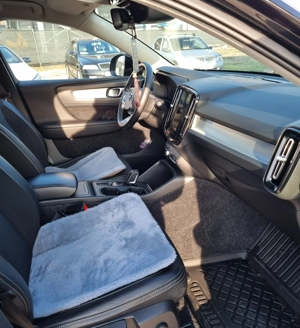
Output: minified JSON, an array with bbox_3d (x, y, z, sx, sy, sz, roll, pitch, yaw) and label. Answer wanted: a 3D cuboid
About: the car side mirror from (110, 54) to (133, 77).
[{"bbox_3d":[-0.165,-0.667,2.038,0.130,0.165,0.230,-19,27,-31],"label":"car side mirror"}]

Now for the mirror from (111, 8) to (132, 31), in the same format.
[{"bbox_3d":[-0.097,-0.522,1.086,0.048,0.067,0.235,-14,28,-7],"label":"mirror"}]

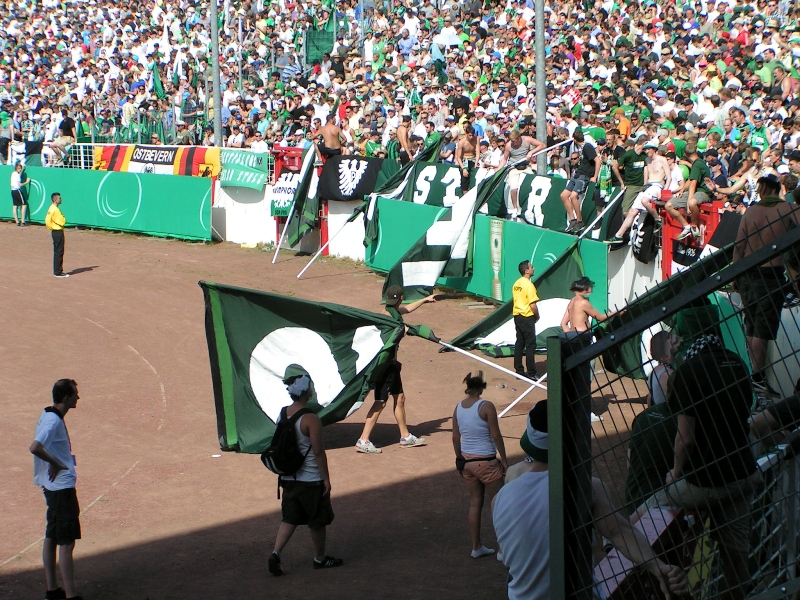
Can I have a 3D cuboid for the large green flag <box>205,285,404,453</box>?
[{"bbox_3d":[-1.083,0.746,22.300,2.350,1.900,0.700,0,6,3],"label":"large green flag"}]

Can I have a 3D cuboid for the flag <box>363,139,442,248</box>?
[{"bbox_3d":[0.057,-2.389,45.000,1.850,2.450,0.900,1,7,17],"label":"flag"}]

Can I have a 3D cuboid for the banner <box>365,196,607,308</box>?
[{"bbox_3d":[1.410,-0.879,39.600,0.200,1.600,11.400,-3,7,-22],"label":"banner"}]

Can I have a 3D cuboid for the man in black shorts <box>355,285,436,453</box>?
[{"bbox_3d":[-0.062,0.770,22.500,0.750,1.820,0.580,-4,7,-30],"label":"man in black shorts"}]

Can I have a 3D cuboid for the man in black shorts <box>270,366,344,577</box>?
[{"bbox_3d":[-0.850,1.545,17.700,0.550,1.770,0.600,4,8,37],"label":"man in black shorts"}]

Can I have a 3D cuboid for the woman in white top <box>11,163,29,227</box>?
[{"bbox_3d":[-11.219,-3.111,58.600,0.450,1.760,0.500,-6,8,-40],"label":"woman in white top"}]

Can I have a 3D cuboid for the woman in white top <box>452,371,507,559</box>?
[{"bbox_3d":[0.724,1.503,18.100,0.470,1.650,0.400,1,7,14],"label":"woman in white top"}]

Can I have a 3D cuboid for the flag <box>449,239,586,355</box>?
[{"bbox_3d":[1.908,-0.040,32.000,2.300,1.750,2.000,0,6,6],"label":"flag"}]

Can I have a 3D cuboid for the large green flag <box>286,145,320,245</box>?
[{"bbox_3d":[-2.319,-2.461,46.800,0.850,2.400,0.500,2,7,22],"label":"large green flag"}]

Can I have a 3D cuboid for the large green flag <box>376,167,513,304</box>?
[{"bbox_3d":[0.881,-1.288,38.500,2.500,2.600,0.800,1,7,17],"label":"large green flag"}]

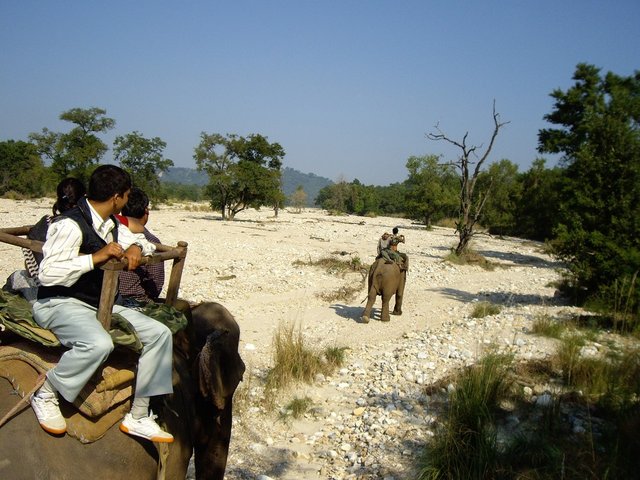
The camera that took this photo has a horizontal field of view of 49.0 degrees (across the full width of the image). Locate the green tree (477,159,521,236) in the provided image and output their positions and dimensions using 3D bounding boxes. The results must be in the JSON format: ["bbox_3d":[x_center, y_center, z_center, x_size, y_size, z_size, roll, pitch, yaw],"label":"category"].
[{"bbox_3d":[17.276,-4.113,68.000,4.646,7.549,4.413,3,3,14],"label":"green tree"}]

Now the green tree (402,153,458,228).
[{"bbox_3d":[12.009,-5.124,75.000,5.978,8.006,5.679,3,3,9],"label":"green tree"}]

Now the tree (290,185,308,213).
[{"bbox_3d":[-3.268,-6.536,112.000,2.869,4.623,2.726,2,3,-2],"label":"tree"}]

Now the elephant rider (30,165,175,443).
[{"bbox_3d":[-1.068,0.312,3.450,0.750,1.340,0.600,5,4,41],"label":"elephant rider"}]

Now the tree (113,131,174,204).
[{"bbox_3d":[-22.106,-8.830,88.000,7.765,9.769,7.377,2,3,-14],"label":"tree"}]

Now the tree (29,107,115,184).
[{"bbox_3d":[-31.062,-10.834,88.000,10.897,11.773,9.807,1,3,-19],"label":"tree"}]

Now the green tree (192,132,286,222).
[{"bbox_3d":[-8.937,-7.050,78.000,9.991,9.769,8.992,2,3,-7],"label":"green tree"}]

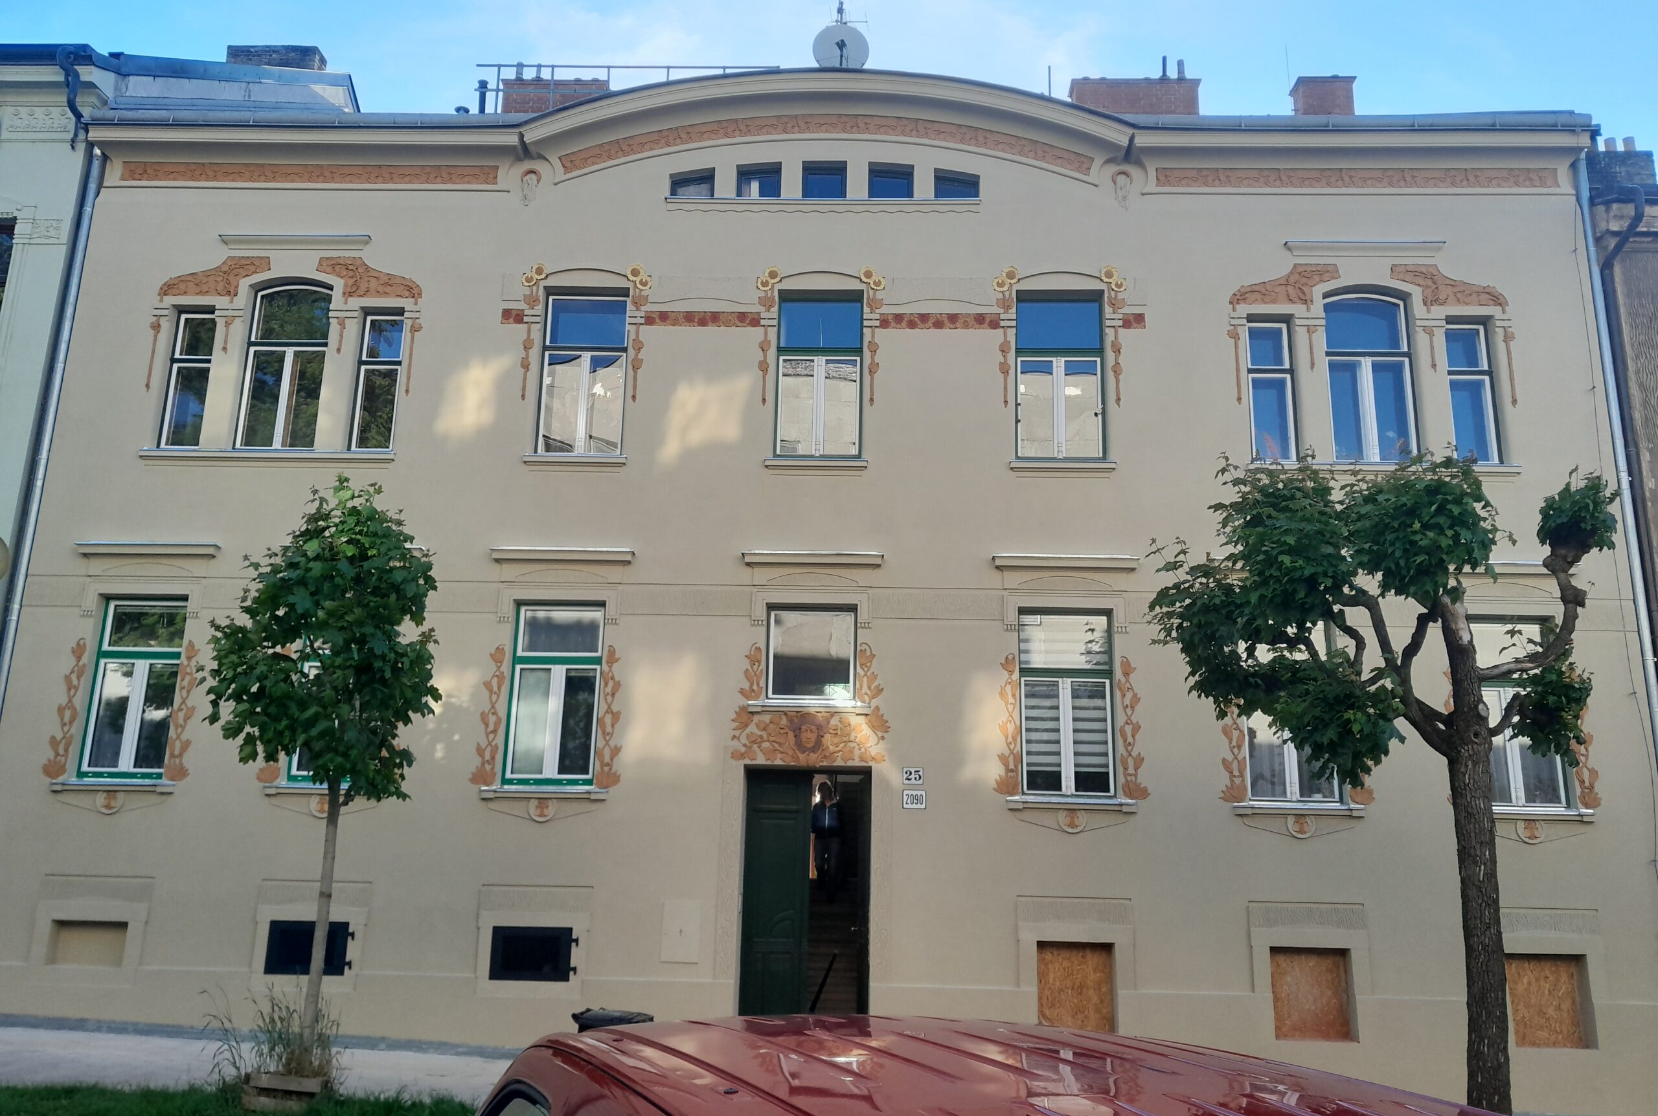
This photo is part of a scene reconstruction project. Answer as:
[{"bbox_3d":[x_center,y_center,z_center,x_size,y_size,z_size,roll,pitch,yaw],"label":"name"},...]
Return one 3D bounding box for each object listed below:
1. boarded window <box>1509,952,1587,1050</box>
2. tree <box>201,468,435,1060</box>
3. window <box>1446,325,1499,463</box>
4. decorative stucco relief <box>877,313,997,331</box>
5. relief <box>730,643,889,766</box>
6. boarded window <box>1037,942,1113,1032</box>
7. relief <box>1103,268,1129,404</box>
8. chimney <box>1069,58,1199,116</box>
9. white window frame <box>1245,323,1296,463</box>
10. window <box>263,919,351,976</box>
[{"bbox_3d":[7.512,4.653,13.073,0.805,0.955,0.120,1,-14,2],"label":"boarded window"},{"bbox_3d":[-4.228,1.585,10.225,1.941,4.726,1.900,1,-14,2],"label":"tree"},{"bbox_3d":[7.798,-1.996,15.050,0.535,1.785,0.140,1,-14,2],"label":"window"},{"bbox_3d":[1.369,-2.908,15.310,1.478,0.215,0.050,1,-14,2],"label":"decorative stucco relief"},{"bbox_3d":[-0.187,1.620,13.774,1.738,1.359,0.090,1,-14,2],"label":"relief"},{"bbox_3d":[2.807,4.859,14.054,0.871,0.970,0.150,1,-13,2],"label":"boarded window"},{"bbox_3d":[3.406,-2.650,14.786,0.290,1.793,0.060,1,-14,2],"label":"relief"},{"bbox_3d":[5.097,-7.716,20.821,2.123,1.495,0.500,1,-14,2],"label":"chimney"},{"bbox_3d":[5.549,-2.074,15.587,0.539,1.816,0.120,1,-13,2],"label":"white window frame"},{"bbox_3d":[-5.754,4.308,13.756,0.900,0.567,0.090,1,-14,2],"label":"window"}]

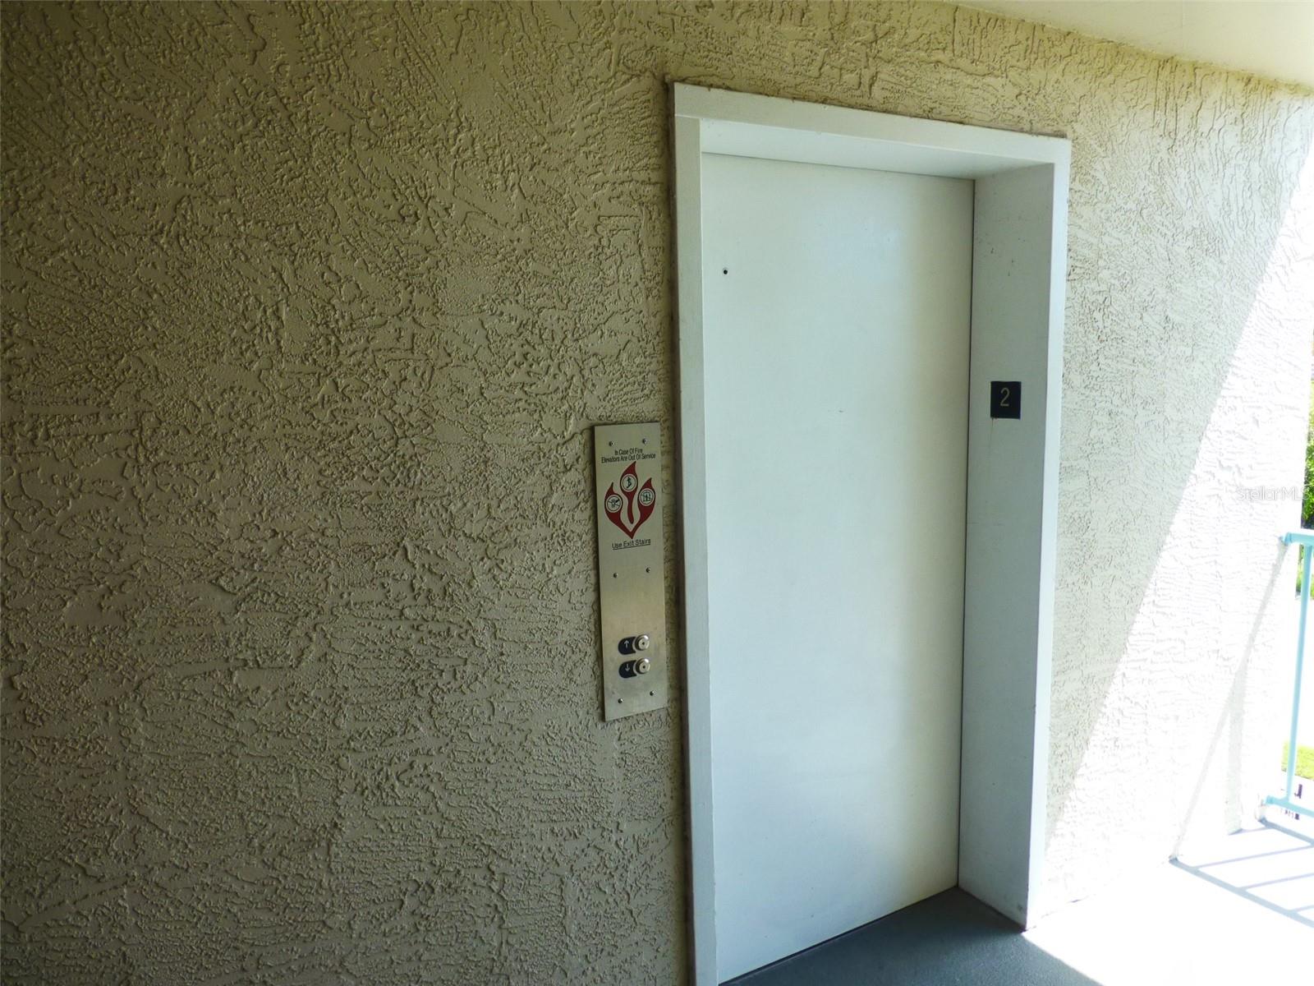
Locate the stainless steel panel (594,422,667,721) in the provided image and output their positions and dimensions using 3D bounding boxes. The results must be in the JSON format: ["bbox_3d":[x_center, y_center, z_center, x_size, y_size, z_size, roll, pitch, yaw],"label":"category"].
[{"bbox_3d":[-0.050,0.166,1.890,0.150,0.615,0.020,-6,9,-28],"label":"stainless steel panel"}]

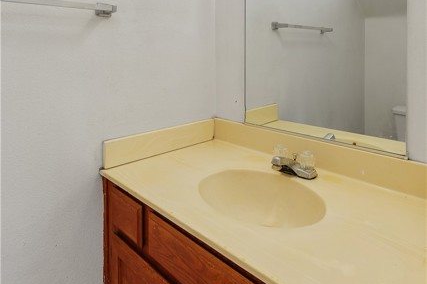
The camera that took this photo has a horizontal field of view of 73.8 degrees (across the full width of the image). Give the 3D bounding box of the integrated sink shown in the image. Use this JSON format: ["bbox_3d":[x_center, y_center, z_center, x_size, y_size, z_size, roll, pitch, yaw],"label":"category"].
[{"bbox_3d":[0.136,0.225,0.900,0.406,0.140,0.314,16,24,40],"label":"integrated sink"}]

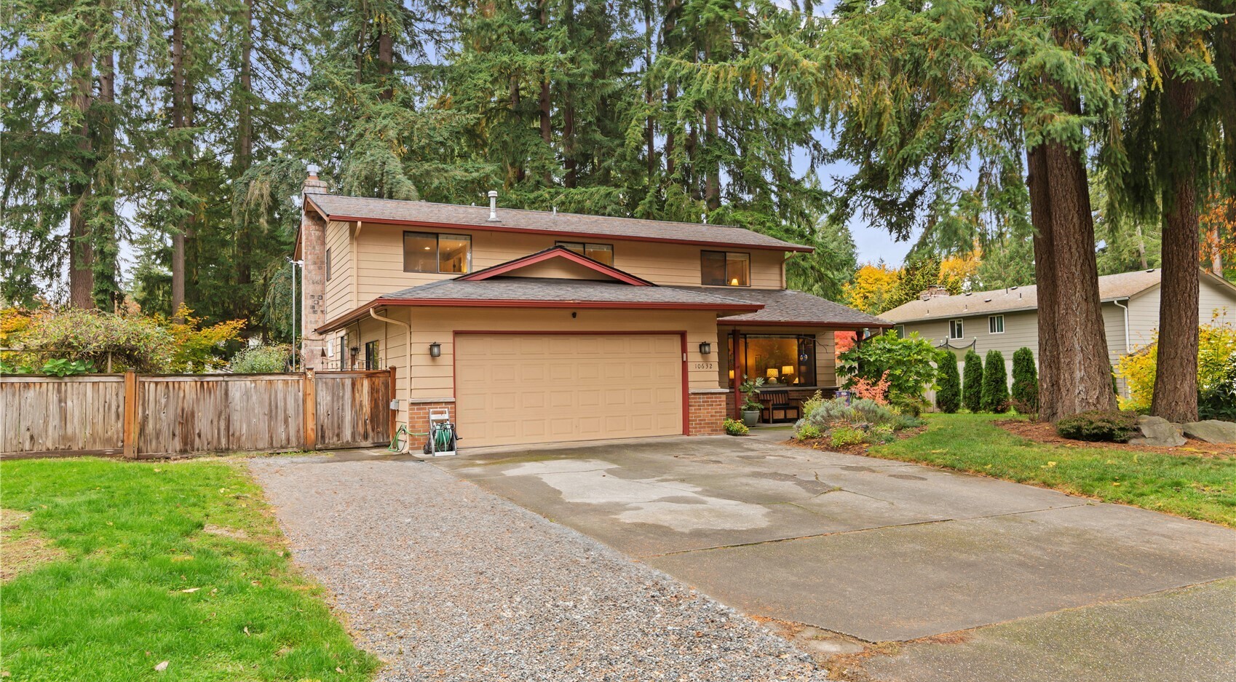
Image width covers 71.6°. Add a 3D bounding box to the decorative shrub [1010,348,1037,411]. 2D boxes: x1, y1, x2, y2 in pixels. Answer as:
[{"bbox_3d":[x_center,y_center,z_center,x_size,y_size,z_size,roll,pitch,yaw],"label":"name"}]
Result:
[{"bbox_3d":[12.611,1.201,26.600,0.860,2.000,0.860,0,-3,-26],"label":"decorative shrub"}]

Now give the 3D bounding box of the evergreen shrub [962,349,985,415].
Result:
[{"bbox_3d":[11.023,1.272,26.600,0.640,1.960,0.640,-2,-3,22],"label":"evergreen shrub"}]

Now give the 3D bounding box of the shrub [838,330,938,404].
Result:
[{"bbox_3d":[7.339,0.902,23.400,2.500,2.350,2.400,0,-3,-26],"label":"shrub"}]

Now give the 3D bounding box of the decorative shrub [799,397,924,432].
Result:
[{"bbox_3d":[4.938,1.500,17.400,2.100,0.690,1.300,0,-3,-26],"label":"decorative shrub"}]

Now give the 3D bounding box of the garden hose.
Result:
[{"bbox_3d":[-3.830,1.745,15.600,0.650,0.500,0.500,0,-3,-26],"label":"garden hose"}]

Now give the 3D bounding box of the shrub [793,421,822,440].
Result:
[{"bbox_3d":[3.629,1.726,16.400,0.500,0.330,0.460,-2,-3,12],"label":"shrub"}]

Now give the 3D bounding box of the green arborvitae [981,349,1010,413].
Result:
[{"bbox_3d":[11.904,1.255,27.000,0.860,1.960,0.860,0,-3,-26],"label":"green arborvitae"}]

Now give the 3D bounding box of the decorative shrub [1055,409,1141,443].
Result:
[{"bbox_3d":[9.132,1.575,16.300,1.500,0.620,1.350,0,-3,-26],"label":"decorative shrub"}]

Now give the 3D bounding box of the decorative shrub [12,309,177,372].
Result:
[{"bbox_3d":[-11.424,0.784,18.700,3.200,2.980,2.400,0,-3,-26],"label":"decorative shrub"}]

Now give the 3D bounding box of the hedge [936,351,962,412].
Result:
[{"bbox_3d":[10.245,1.287,26.600,0.720,1.980,0.720,-2,-3,21],"label":"hedge"}]

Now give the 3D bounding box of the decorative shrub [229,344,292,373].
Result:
[{"bbox_3d":[-8.738,1.211,21.000,1.500,2.250,1.500,0,-3,-26],"label":"decorative shrub"}]

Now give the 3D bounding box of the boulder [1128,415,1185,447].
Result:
[{"bbox_3d":[9.049,1.513,14.400,0.820,0.490,0.700,-3,-3,32],"label":"boulder"}]

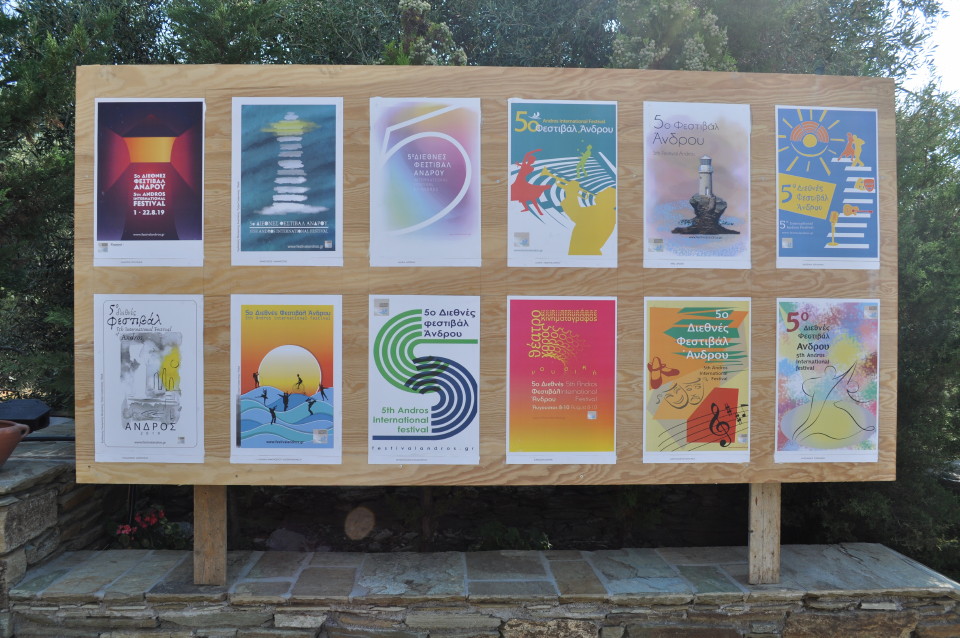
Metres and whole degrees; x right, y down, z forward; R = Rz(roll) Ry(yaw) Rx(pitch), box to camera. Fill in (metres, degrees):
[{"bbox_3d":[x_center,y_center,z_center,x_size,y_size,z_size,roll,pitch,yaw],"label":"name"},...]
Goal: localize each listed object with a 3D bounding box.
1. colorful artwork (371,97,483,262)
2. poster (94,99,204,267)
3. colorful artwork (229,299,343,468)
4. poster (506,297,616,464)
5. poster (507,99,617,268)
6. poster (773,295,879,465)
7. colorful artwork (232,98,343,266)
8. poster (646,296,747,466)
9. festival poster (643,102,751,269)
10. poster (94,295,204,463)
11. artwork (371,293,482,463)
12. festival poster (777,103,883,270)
[{"bbox_3d":[-0.162,-0.409,2.384,0.327,0.500,0.008,0,0,-2],"label":"colorful artwork"},{"bbox_3d":[-0.975,-0.404,2.354,0.327,0.500,0.008,0,0,-2],"label":"poster"},{"bbox_3d":[-0.574,0.177,2.364,0.327,0.500,0.008,0,0,-2],"label":"colorful artwork"},{"bbox_3d":[0.246,0.183,2.395,0.327,0.500,0.008,1,0,-2],"label":"poster"},{"bbox_3d":[0.248,-0.408,2.400,0.327,0.500,0.008,0,0,-2],"label":"poster"},{"bbox_3d":[1.056,0.186,2.426,0.327,0.500,0.008,1,0,-2],"label":"poster"},{"bbox_3d":[-0.571,-0.408,2.369,0.327,0.500,0.008,0,0,-2],"label":"colorful artwork"},{"bbox_3d":[0.656,0.184,2.411,0.327,0.500,0.008,0,0,-2],"label":"poster"},{"bbox_3d":[0.657,-0.404,2.415,0.327,0.500,0.008,0,0,-2],"label":"festival poster"},{"bbox_3d":[-0.974,0.175,2.349,0.327,0.500,0.008,0,0,-2],"label":"poster"},{"bbox_3d":[-0.166,0.181,2.380,0.327,0.500,0.008,0,0,-2],"label":"artwork"},{"bbox_3d":[1.059,-0.401,2.430,0.327,0.500,0.008,0,0,-2],"label":"festival poster"}]

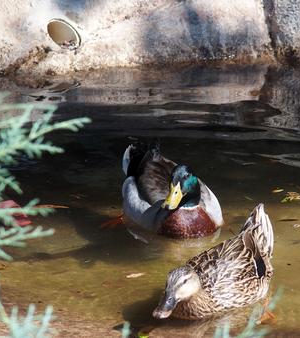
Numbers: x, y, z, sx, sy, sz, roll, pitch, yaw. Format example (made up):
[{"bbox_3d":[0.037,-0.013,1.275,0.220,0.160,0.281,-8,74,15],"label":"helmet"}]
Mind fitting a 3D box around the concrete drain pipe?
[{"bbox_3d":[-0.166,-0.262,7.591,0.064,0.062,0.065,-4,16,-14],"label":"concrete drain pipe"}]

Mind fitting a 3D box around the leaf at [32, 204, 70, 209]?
[{"bbox_3d":[-0.165,0.063,6.556,0.062,0.005,0.013,1,15,5],"label":"leaf"}]

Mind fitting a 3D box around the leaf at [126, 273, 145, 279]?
[{"bbox_3d":[-0.022,0.168,6.165,0.034,0.005,0.012,-7,16,-24],"label":"leaf"}]

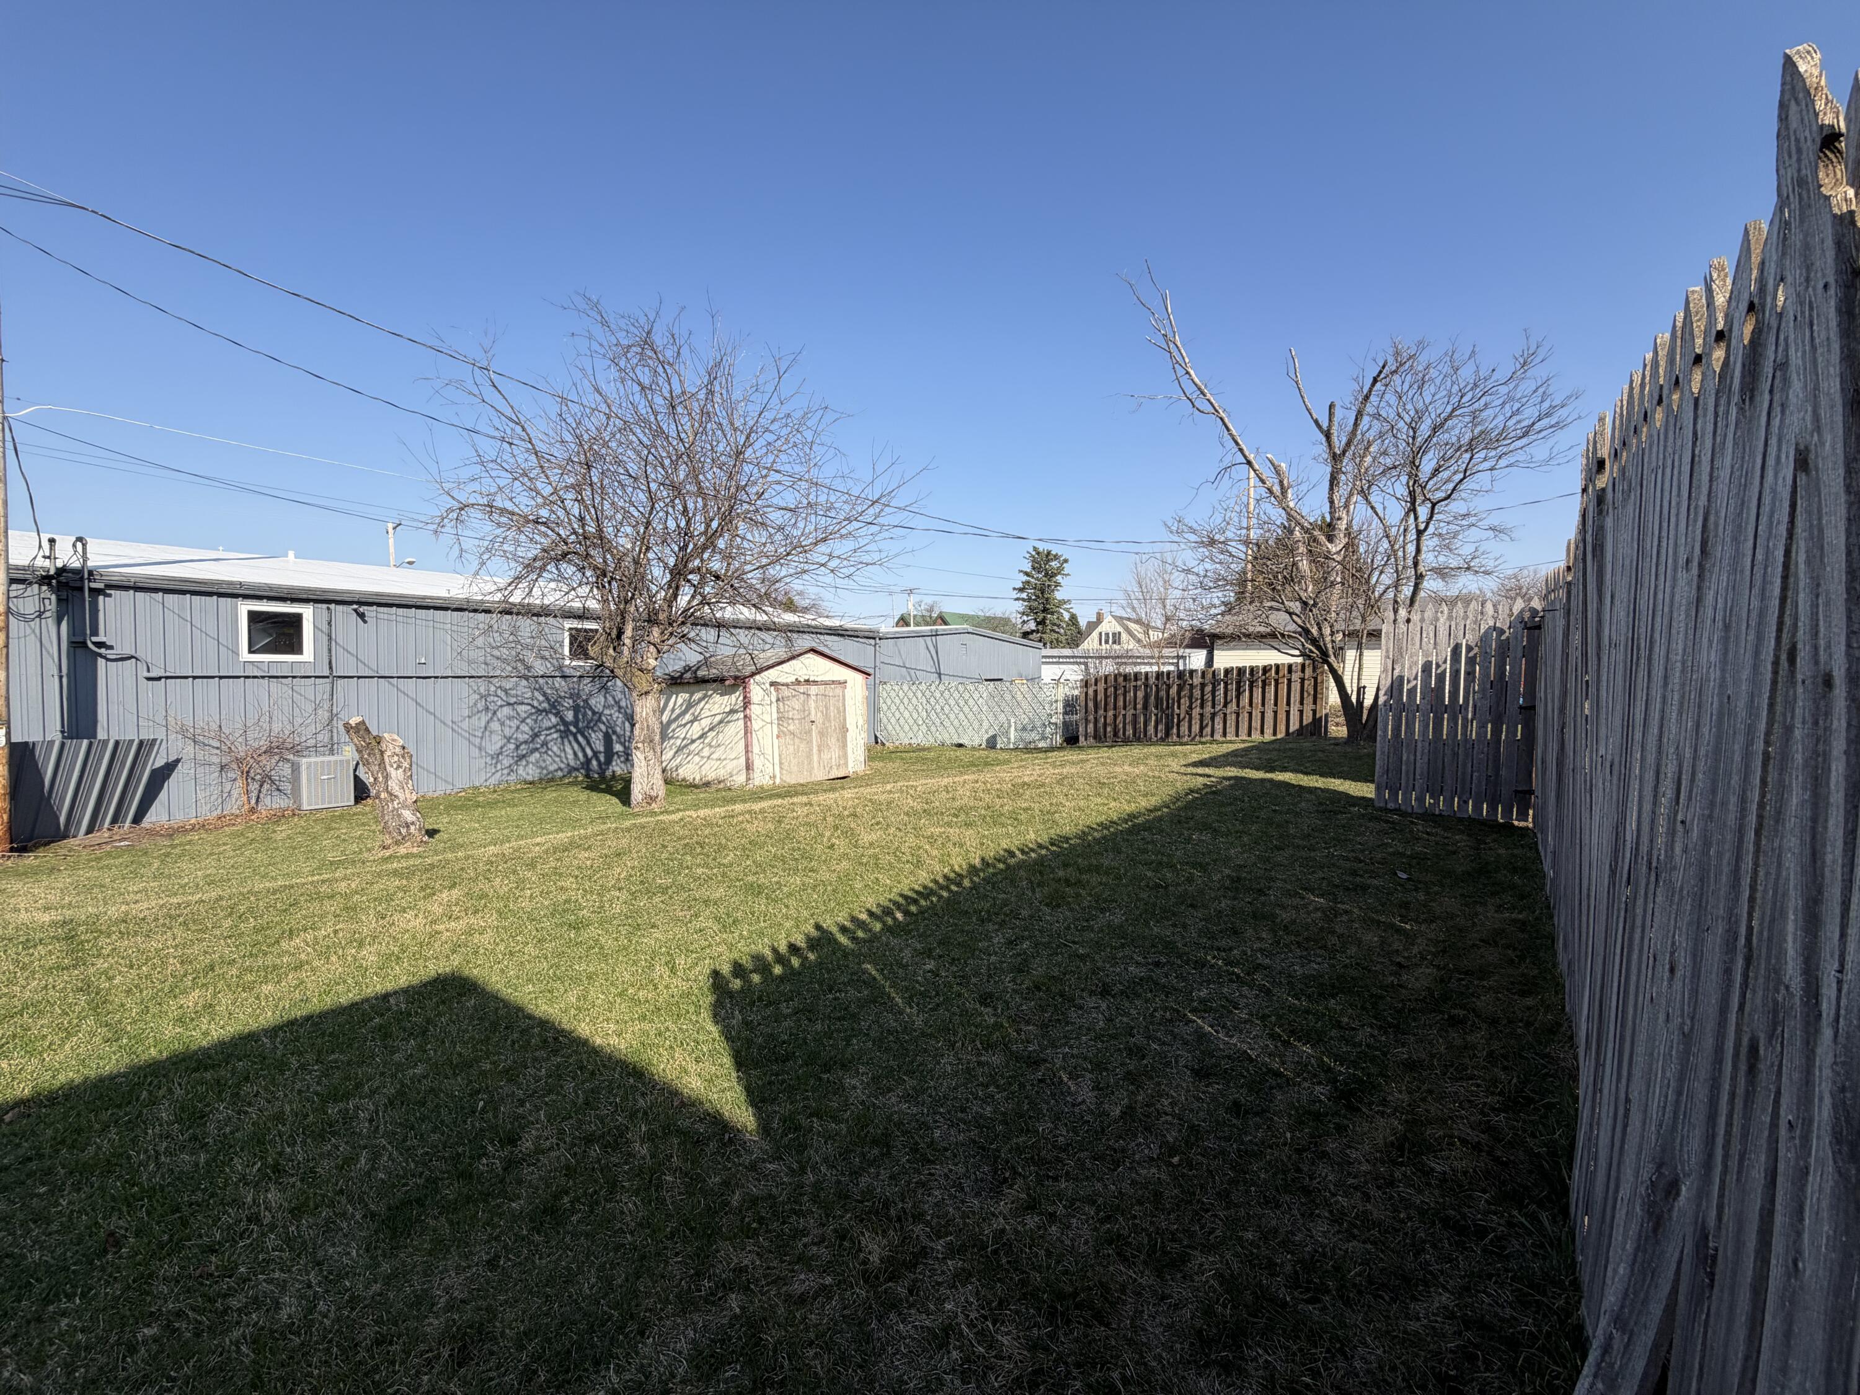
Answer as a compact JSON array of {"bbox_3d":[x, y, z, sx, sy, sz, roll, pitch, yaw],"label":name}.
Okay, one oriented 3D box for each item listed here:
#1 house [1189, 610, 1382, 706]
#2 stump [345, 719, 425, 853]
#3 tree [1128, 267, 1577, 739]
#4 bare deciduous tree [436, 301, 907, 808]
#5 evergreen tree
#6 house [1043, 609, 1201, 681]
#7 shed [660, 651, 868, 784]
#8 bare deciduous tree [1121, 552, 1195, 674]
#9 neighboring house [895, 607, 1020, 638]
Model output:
[{"bbox_3d":[15.263,-1.768,27.234,7.600,3.900,7.000,2,2,37],"label":"house"},{"bbox_3d":[-5.454,0.831,7.529,0.740,1.270,0.520,-1,2,-36],"label":"stump"},{"bbox_3d":[7.217,-3.425,13.463,7.100,8.300,6.000,1,2,28],"label":"tree"},{"bbox_3d":[-3.206,-1.824,9.793,5.800,6.500,5.500,0,2,-18],"label":"bare deciduous tree"},{"bbox_3d":[8.828,-6.045,57.815,4.800,11.200,4.700,0,2,0],"label":"evergreen tree"},{"bbox_3d":[14.499,-3.710,56.890,10.000,6.700,11.000,2,2,37],"label":"house"},{"bbox_3d":[-2.988,0.220,13.477,2.500,2.220,2.700,2,2,37],"label":"shed"},{"bbox_3d":[8.232,-2.483,26.904,2.700,5.800,2.600,0,2,0],"label":"bare deciduous tree"},{"bbox_3d":[3.340,-5.357,85.140,11.000,8.500,15.000,2,2,37],"label":"neighboring house"}]

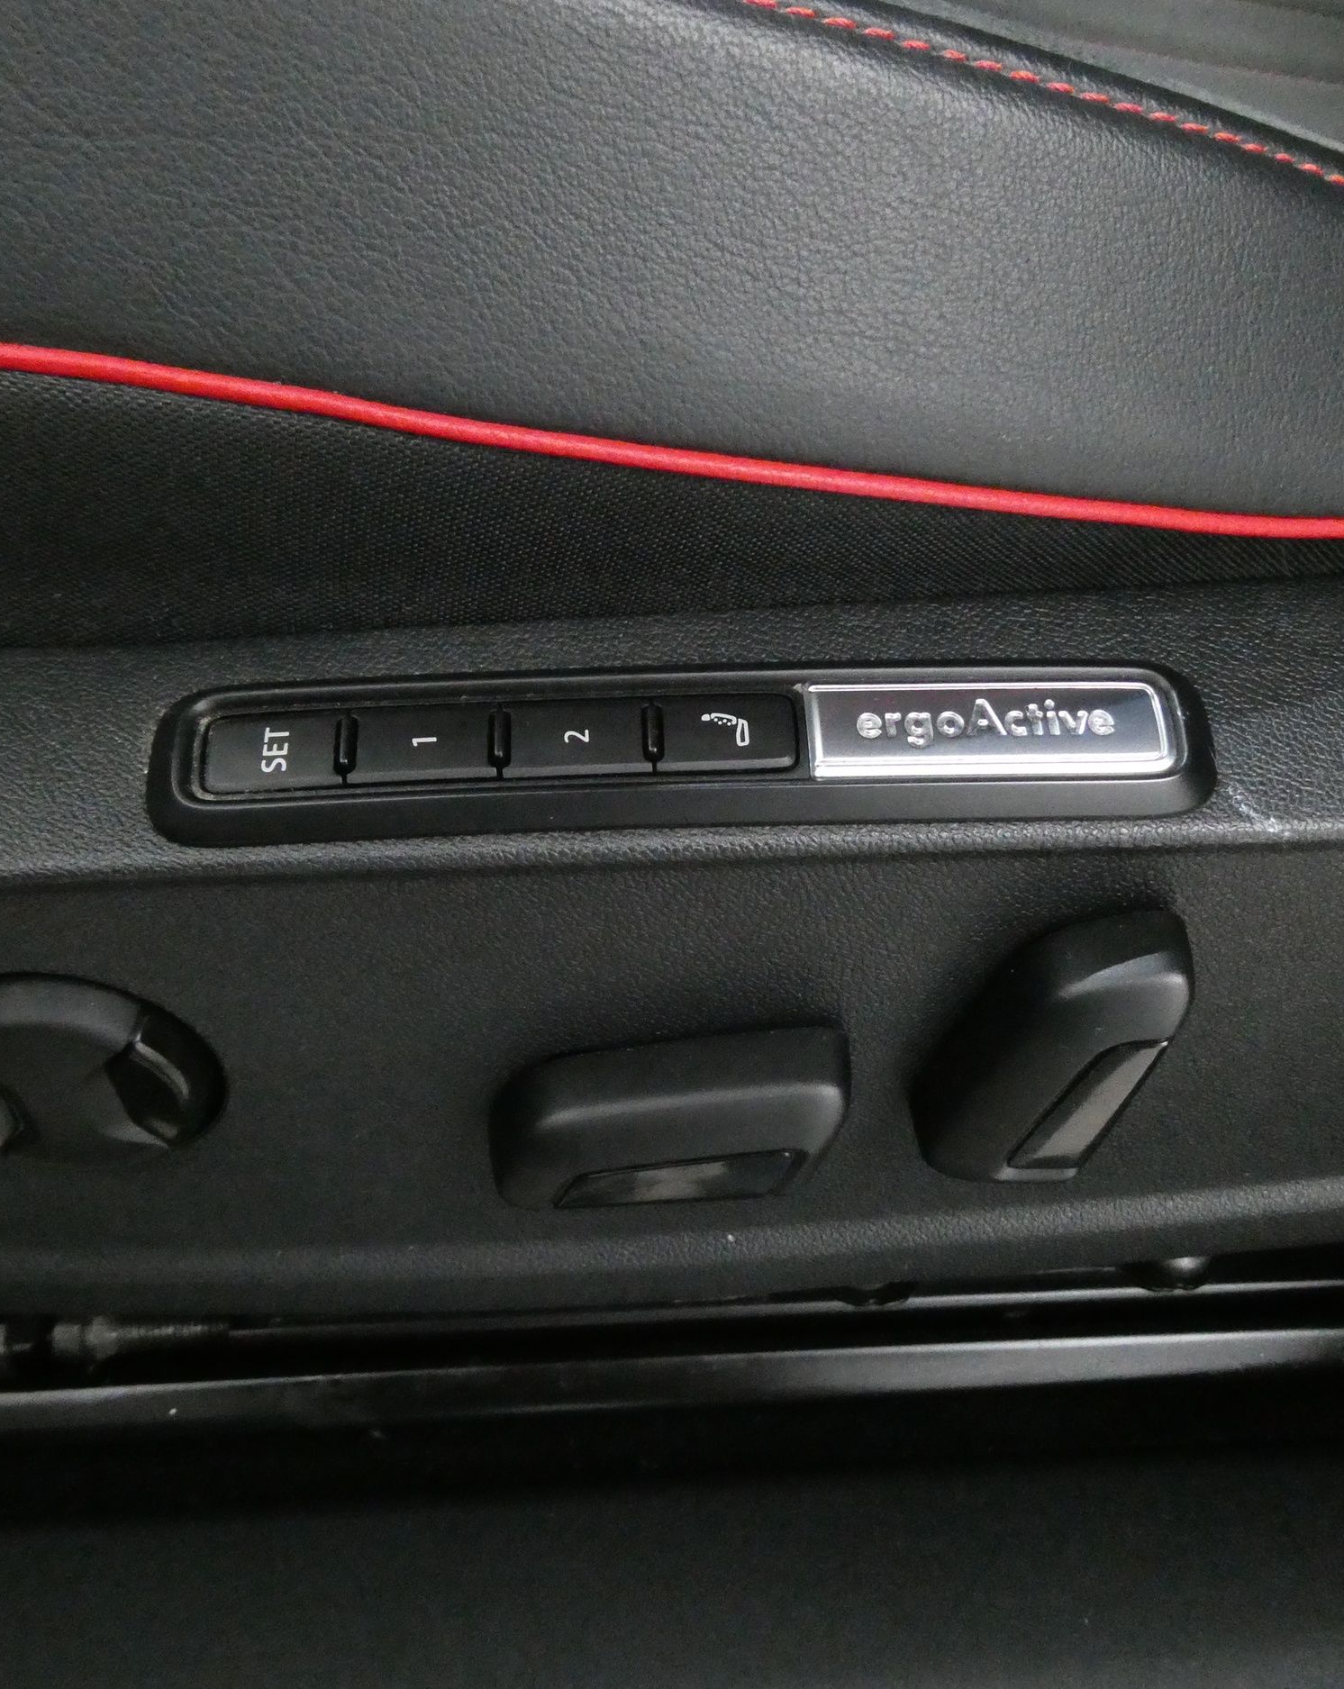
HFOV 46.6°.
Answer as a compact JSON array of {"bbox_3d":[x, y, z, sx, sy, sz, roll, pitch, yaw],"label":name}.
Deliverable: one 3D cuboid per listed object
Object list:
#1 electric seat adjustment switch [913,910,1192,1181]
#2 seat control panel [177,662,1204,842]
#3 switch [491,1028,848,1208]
[{"bbox_3d":[0.064,0.036,0.265,0.025,0.054,0.019,13,43,-13],"label":"electric seat adjustment switch"},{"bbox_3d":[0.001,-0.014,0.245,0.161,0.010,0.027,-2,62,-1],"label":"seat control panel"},{"bbox_3d":[0.000,0.050,0.278,0.062,0.025,0.019,-6,45,5],"label":"switch"}]

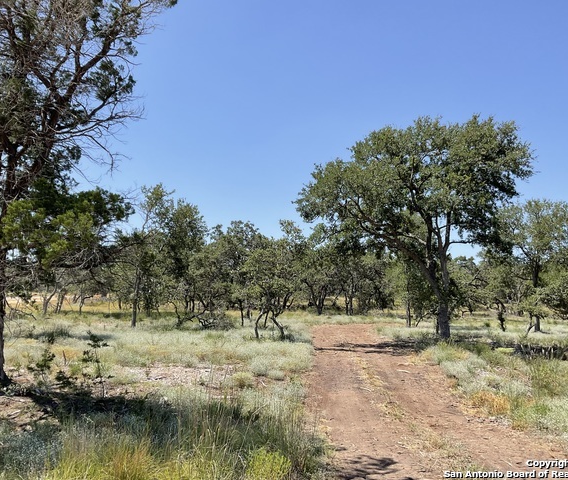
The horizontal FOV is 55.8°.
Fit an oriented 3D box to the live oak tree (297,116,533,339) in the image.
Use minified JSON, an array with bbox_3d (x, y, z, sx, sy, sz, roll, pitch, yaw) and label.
[{"bbox_3d":[4.500,-0.420,18.500,8.000,7.650,7.000,0,-5,0],"label":"live oak tree"}]

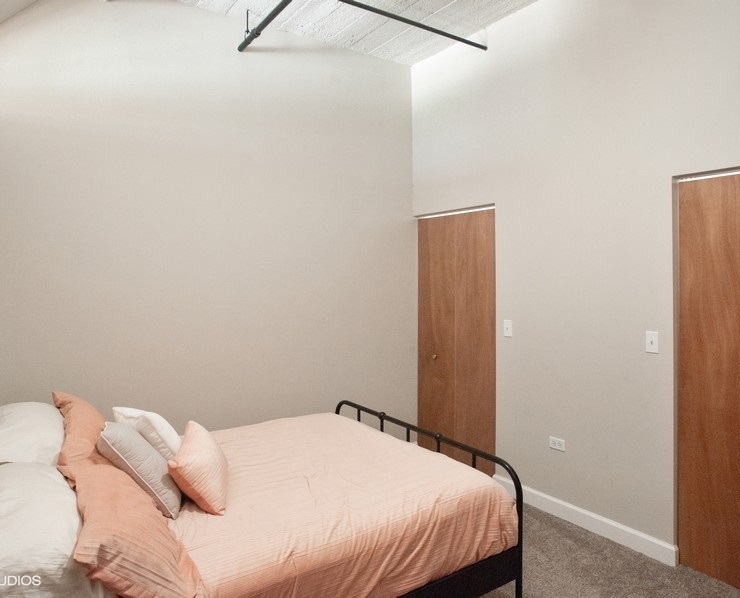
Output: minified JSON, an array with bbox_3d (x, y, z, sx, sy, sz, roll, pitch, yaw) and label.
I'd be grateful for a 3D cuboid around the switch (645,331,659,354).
[{"bbox_3d":[1.523,0.234,2.698,0.014,0.115,0.071,-1,1,-35],"label":"switch"}]

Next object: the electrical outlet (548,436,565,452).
[{"bbox_3d":[1.197,0.927,3.191,0.010,0.071,0.115,-1,1,-35],"label":"electrical outlet"}]

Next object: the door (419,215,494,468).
[{"bbox_3d":[0.713,0.347,4.013,0.040,2.030,0.890,-1,1,-35],"label":"door"}]

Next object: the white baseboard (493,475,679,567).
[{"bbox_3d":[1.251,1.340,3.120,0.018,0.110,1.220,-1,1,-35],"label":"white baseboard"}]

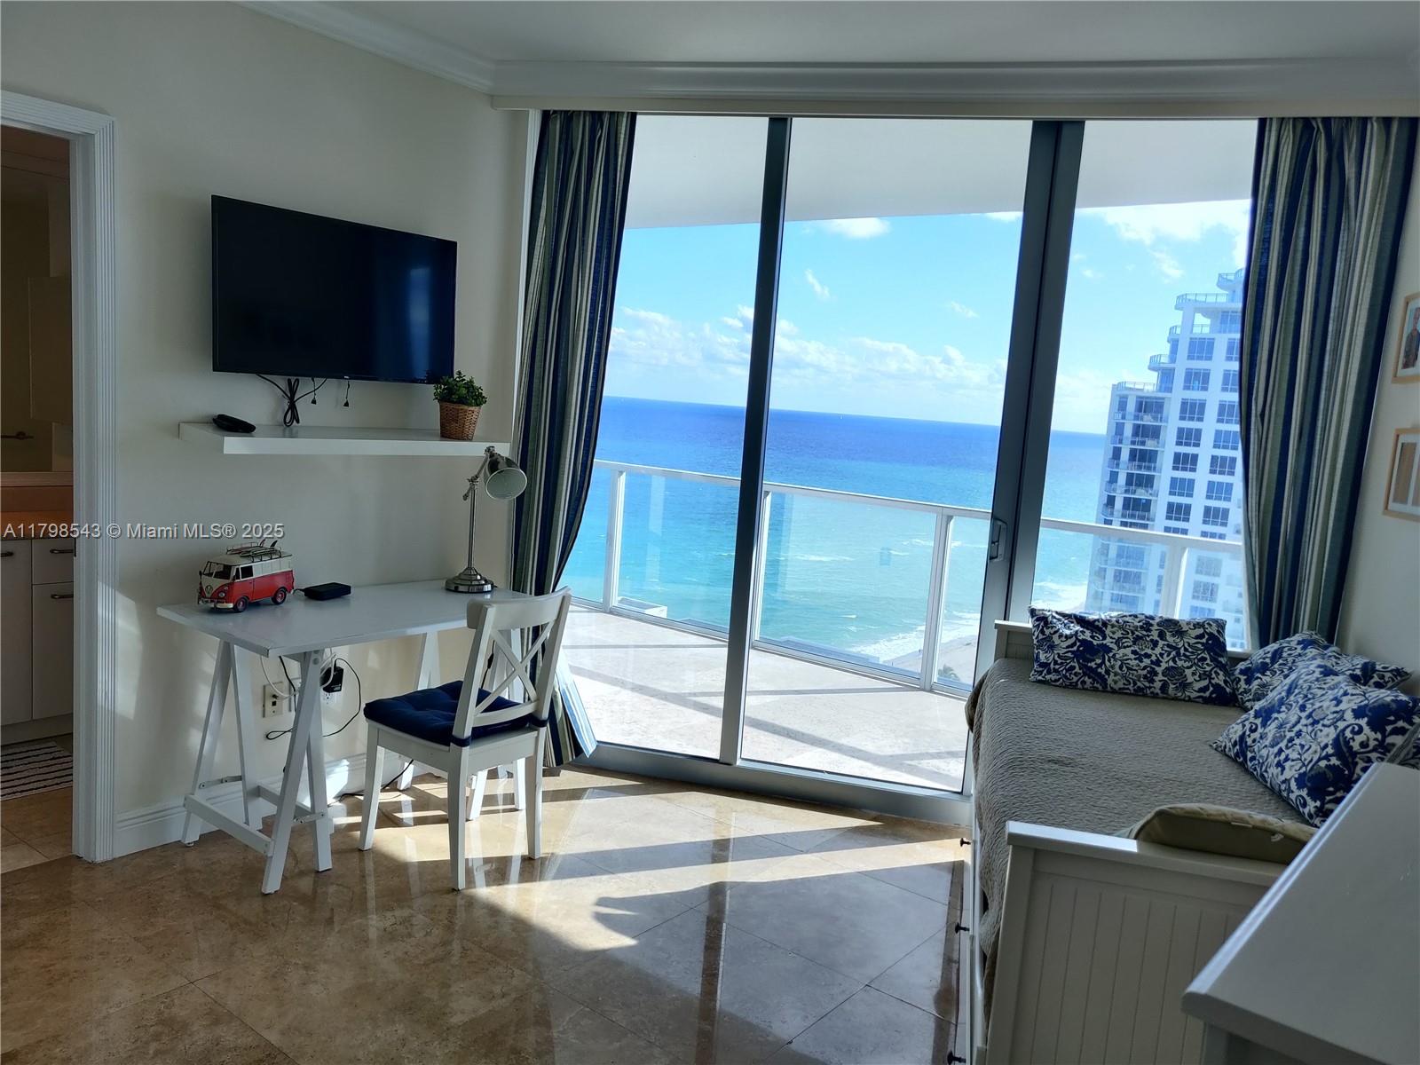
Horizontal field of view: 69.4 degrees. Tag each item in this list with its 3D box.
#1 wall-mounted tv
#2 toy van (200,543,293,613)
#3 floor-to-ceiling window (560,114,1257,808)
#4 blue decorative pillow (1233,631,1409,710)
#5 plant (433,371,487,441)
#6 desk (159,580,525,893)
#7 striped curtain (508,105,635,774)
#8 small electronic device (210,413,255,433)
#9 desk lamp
[{"bbox_3d":[-1.248,-0.785,3.461,0.055,0.525,0.920,10,9,37],"label":"wall-mounted tv"},{"bbox_3d":[-1.481,0.141,3.280,0.130,0.195,0.275,7,7,19],"label":"toy van"},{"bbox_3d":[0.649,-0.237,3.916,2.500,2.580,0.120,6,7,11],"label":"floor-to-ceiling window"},{"bbox_3d":[1.864,0.477,3.208,0.450,0.150,0.500,-37,-2,13],"label":"blue decorative pillow"},{"bbox_3d":[-0.923,-0.465,3.785,0.195,0.257,0.195,10,9,37],"label":"plant"},{"bbox_3d":[-1.119,0.634,3.497,0.620,0.780,1.165,10,9,37],"label":"desk"},{"bbox_3d":[-0.523,-0.315,4.006,0.420,2.560,0.150,6,7,11],"label":"striped curtain"},{"bbox_3d":[-1.487,-0.341,3.188,0.145,0.040,0.090,10,9,37],"label":"small electronic device"},{"bbox_3d":[-0.845,-0.046,3.806,0.190,0.530,0.320,-2,10,-42],"label":"desk lamp"}]

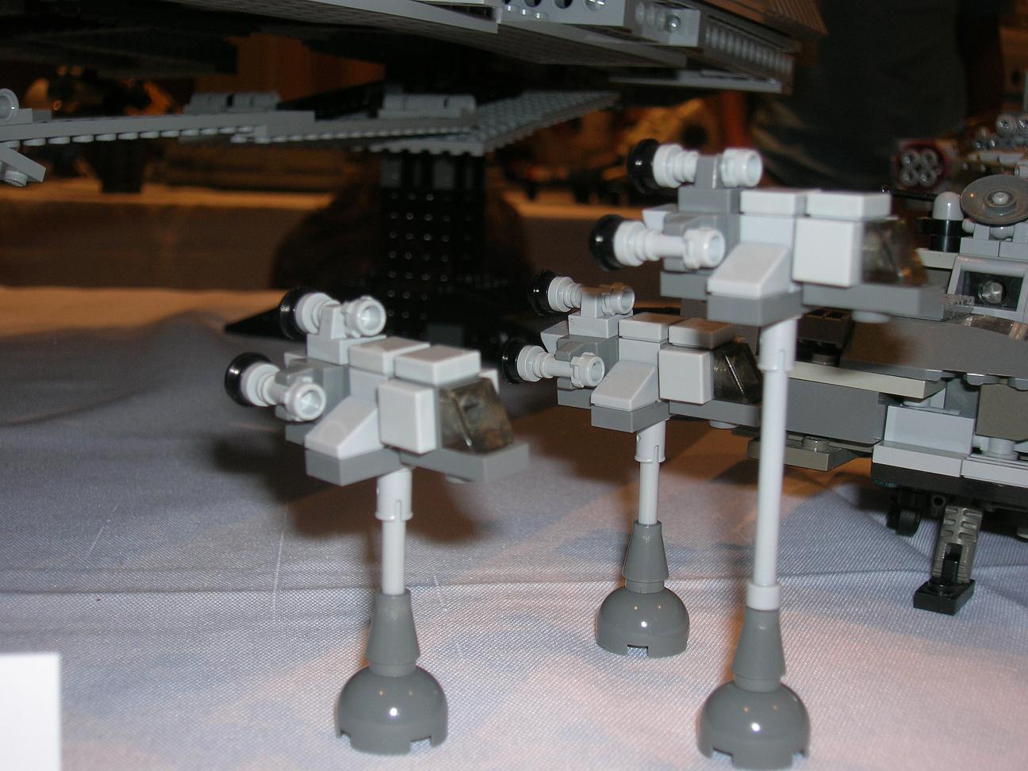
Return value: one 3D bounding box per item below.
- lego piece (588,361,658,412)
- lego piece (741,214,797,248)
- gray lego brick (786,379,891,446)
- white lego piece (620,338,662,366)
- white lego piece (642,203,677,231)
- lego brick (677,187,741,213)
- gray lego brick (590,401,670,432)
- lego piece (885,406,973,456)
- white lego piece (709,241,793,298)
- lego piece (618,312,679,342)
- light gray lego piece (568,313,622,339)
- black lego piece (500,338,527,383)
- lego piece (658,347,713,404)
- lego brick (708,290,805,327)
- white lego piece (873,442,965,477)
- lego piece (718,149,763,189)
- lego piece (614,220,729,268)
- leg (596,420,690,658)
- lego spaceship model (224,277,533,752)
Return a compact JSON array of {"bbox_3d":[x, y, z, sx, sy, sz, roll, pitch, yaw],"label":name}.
[{"bbox_3d":[0.018,0.000,0.222,0.008,0.006,0.008,9,16,38],"label":"lego piece"},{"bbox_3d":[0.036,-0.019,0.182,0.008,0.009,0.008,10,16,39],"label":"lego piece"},{"bbox_3d":[0.058,0.004,0.254,0.023,0.010,0.008,10,14,36],"label":"gray lego brick"},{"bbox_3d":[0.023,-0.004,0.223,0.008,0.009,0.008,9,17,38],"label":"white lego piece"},{"bbox_3d":[0.023,-0.021,0.196,0.006,0.008,0.008,9,15,40],"label":"white lego piece"},{"bbox_3d":[0.028,-0.026,0.188,0.008,0.003,0.008,9,15,39],"label":"lego brick"},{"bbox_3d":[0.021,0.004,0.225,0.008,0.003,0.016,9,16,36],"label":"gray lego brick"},{"bbox_3d":[0.075,0.008,0.246,0.016,0.006,0.004,10,14,36],"label":"lego piece"},{"bbox_3d":[0.031,-0.015,0.178,0.008,0.006,0.008,9,15,39],"label":"white lego piece"},{"bbox_3d":[0.022,-0.009,0.222,0.008,0.003,0.008,9,17,38],"label":"lego piece"},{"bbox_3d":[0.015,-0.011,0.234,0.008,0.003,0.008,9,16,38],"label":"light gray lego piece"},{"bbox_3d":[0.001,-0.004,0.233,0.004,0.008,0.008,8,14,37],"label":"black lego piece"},{"bbox_3d":[0.027,-0.002,0.217,0.008,0.008,0.003,9,16,36],"label":"lego piece"},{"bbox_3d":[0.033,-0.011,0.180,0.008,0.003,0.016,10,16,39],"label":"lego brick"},{"bbox_3d":[0.074,0.013,0.248,0.016,0.003,0.008,9,15,34],"label":"white lego piece"},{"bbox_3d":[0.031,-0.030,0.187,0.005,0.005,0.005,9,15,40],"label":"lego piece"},{"bbox_3d":[0.021,-0.019,0.181,0.014,0.006,0.006,10,16,39],"label":"lego piece"},{"bbox_3d":[0.022,0.024,0.229,0.016,0.040,0.016,1,12,0],"label":"leg"},{"bbox_3d":[-0.016,0.018,0.191,0.030,0.060,0.043,-11,17,-43],"label":"lego spaceship model"}]

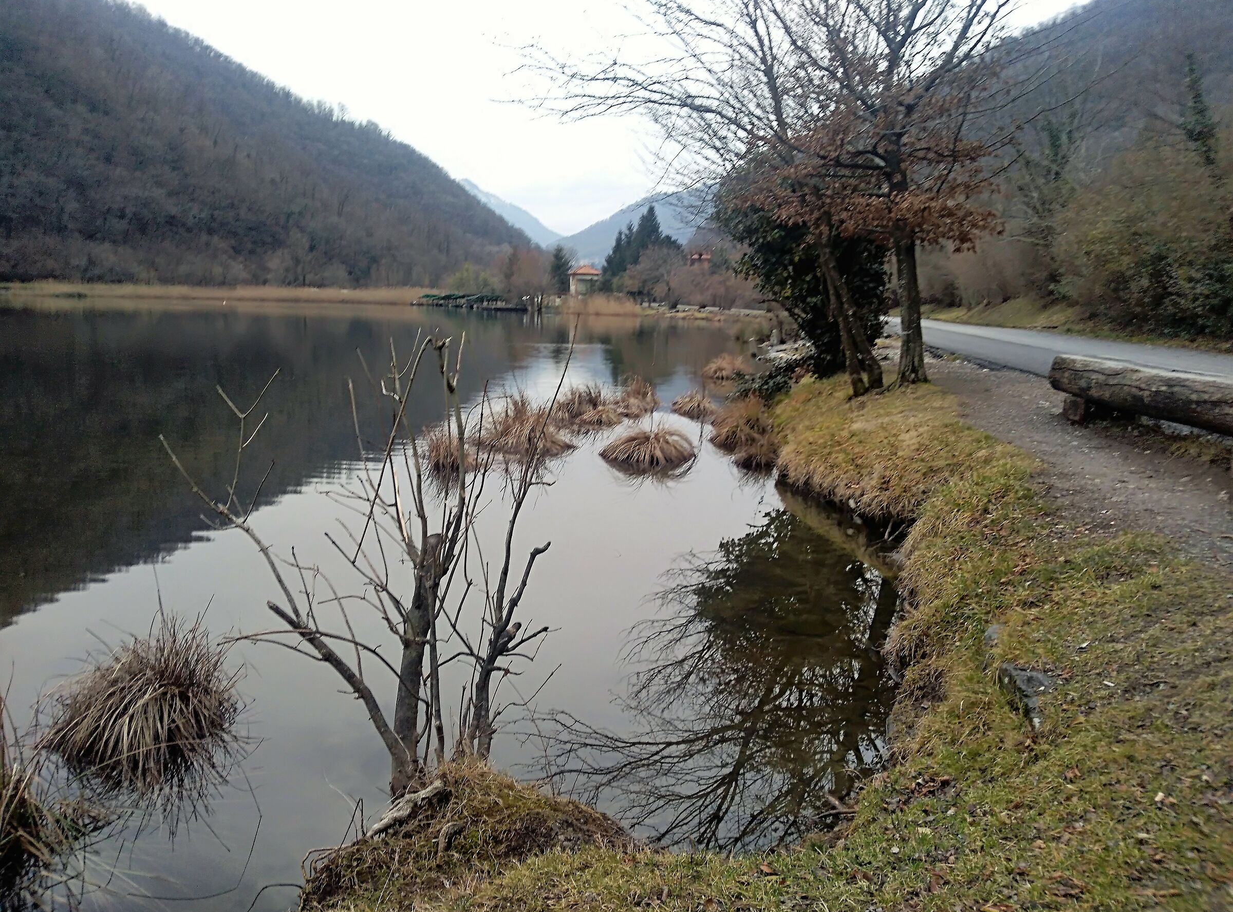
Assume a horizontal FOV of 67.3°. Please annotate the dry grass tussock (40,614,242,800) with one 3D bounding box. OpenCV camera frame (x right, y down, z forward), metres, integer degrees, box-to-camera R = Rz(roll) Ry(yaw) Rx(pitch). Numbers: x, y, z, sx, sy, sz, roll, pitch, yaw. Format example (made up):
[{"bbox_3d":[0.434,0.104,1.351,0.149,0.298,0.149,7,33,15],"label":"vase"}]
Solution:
[{"bbox_3d":[-1.992,0.939,3.881,0.780,0.520,0.760,1,10,0],"label":"dry grass tussock"}]

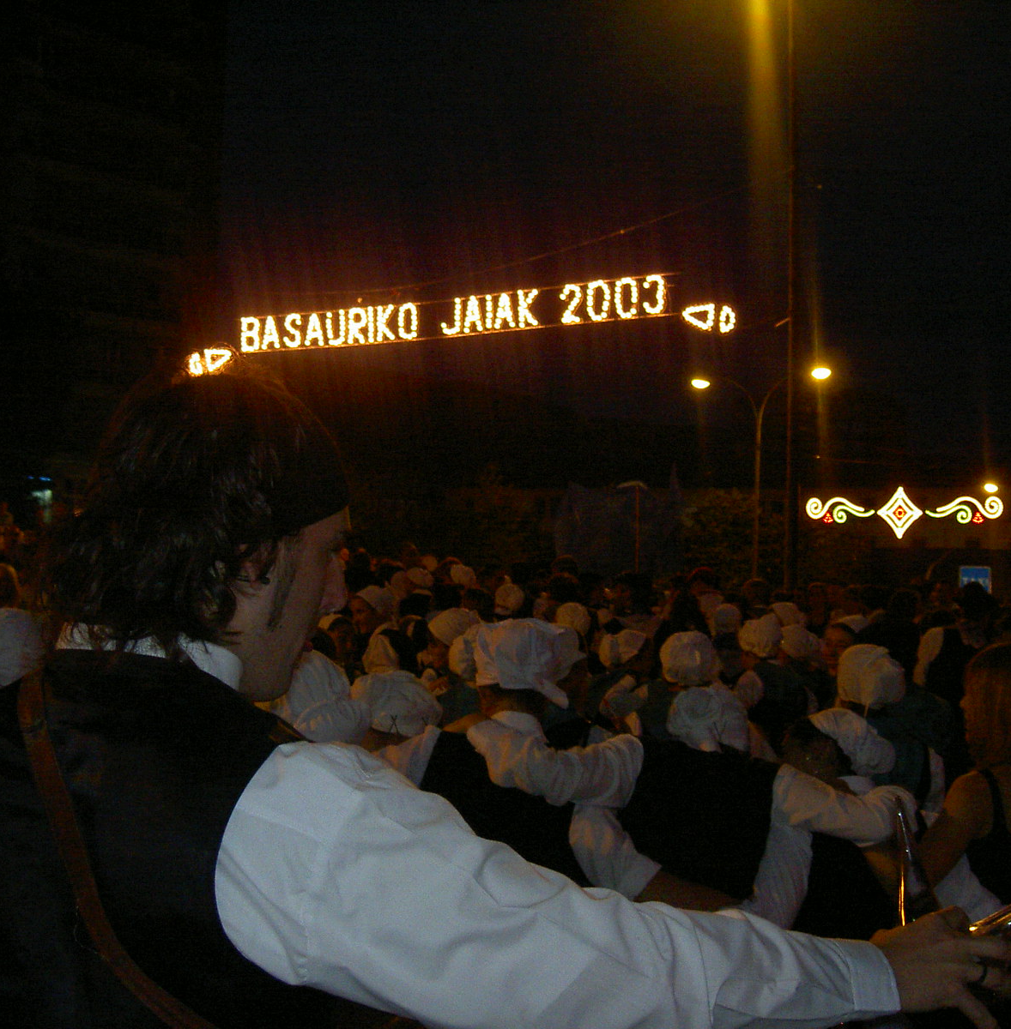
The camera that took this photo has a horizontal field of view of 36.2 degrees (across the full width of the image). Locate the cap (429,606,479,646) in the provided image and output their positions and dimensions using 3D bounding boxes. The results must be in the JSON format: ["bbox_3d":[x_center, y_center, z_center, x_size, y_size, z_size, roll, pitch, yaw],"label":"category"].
[{"bbox_3d":[-0.232,0.524,7.200,0.245,0.185,0.200,1,-2,12],"label":"cap"}]

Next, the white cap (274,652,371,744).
[{"bbox_3d":[-0.494,0.494,4.200,0.260,0.240,0.270,2,-2,-19],"label":"white cap"}]

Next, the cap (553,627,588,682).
[{"bbox_3d":[0.173,0.501,5.500,0.240,0.200,0.200,1,-2,-5],"label":"cap"}]

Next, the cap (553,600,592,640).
[{"bbox_3d":[0.437,0.683,10.000,0.240,0.220,0.260,1,-2,0],"label":"cap"}]

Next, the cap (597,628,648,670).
[{"bbox_3d":[0.559,0.641,7.400,0.250,0.205,0.260,0,-2,37],"label":"cap"}]

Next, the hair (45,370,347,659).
[{"bbox_3d":[-0.240,0.000,1.200,0.235,0.225,0.200,2,-2,-30],"label":"hair"}]

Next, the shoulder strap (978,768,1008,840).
[{"bbox_3d":[0.898,0.535,2.850,0.050,0.135,0.070,1,-2,6],"label":"shoulder strap"}]

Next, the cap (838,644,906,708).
[{"bbox_3d":[1.373,0.607,5.800,0.255,0.235,0.265,1,-2,-14],"label":"cap"}]

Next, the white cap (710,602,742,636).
[{"bbox_3d":[1.454,0.693,10.200,0.205,0.210,0.225,1,-2,6],"label":"white cap"}]

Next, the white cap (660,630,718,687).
[{"bbox_3d":[0.707,0.560,6.000,0.215,0.210,0.230,1,-2,3],"label":"white cap"}]

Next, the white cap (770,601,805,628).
[{"bbox_3d":[1.777,0.649,9.800,0.250,0.210,0.260,1,-2,6],"label":"white cap"}]

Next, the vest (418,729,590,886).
[{"bbox_3d":[-0.007,0.844,4.250,0.450,0.560,0.270,1,-2,3],"label":"vest"}]

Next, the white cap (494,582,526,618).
[{"bbox_3d":[0.028,0.566,10.200,0.205,0.215,0.225,1,-2,0],"label":"white cap"}]

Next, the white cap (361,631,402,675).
[{"bbox_3d":[-0.633,0.712,7.900,0.200,0.220,0.220,1,-2,-3],"label":"white cap"}]

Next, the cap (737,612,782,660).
[{"bbox_3d":[1.219,0.582,7.400,0.210,0.210,0.225,1,-2,-6],"label":"cap"}]

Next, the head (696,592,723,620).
[{"bbox_3d":[1.434,0.655,10.800,0.190,0.260,0.230,1,-2,0],"label":"head"}]

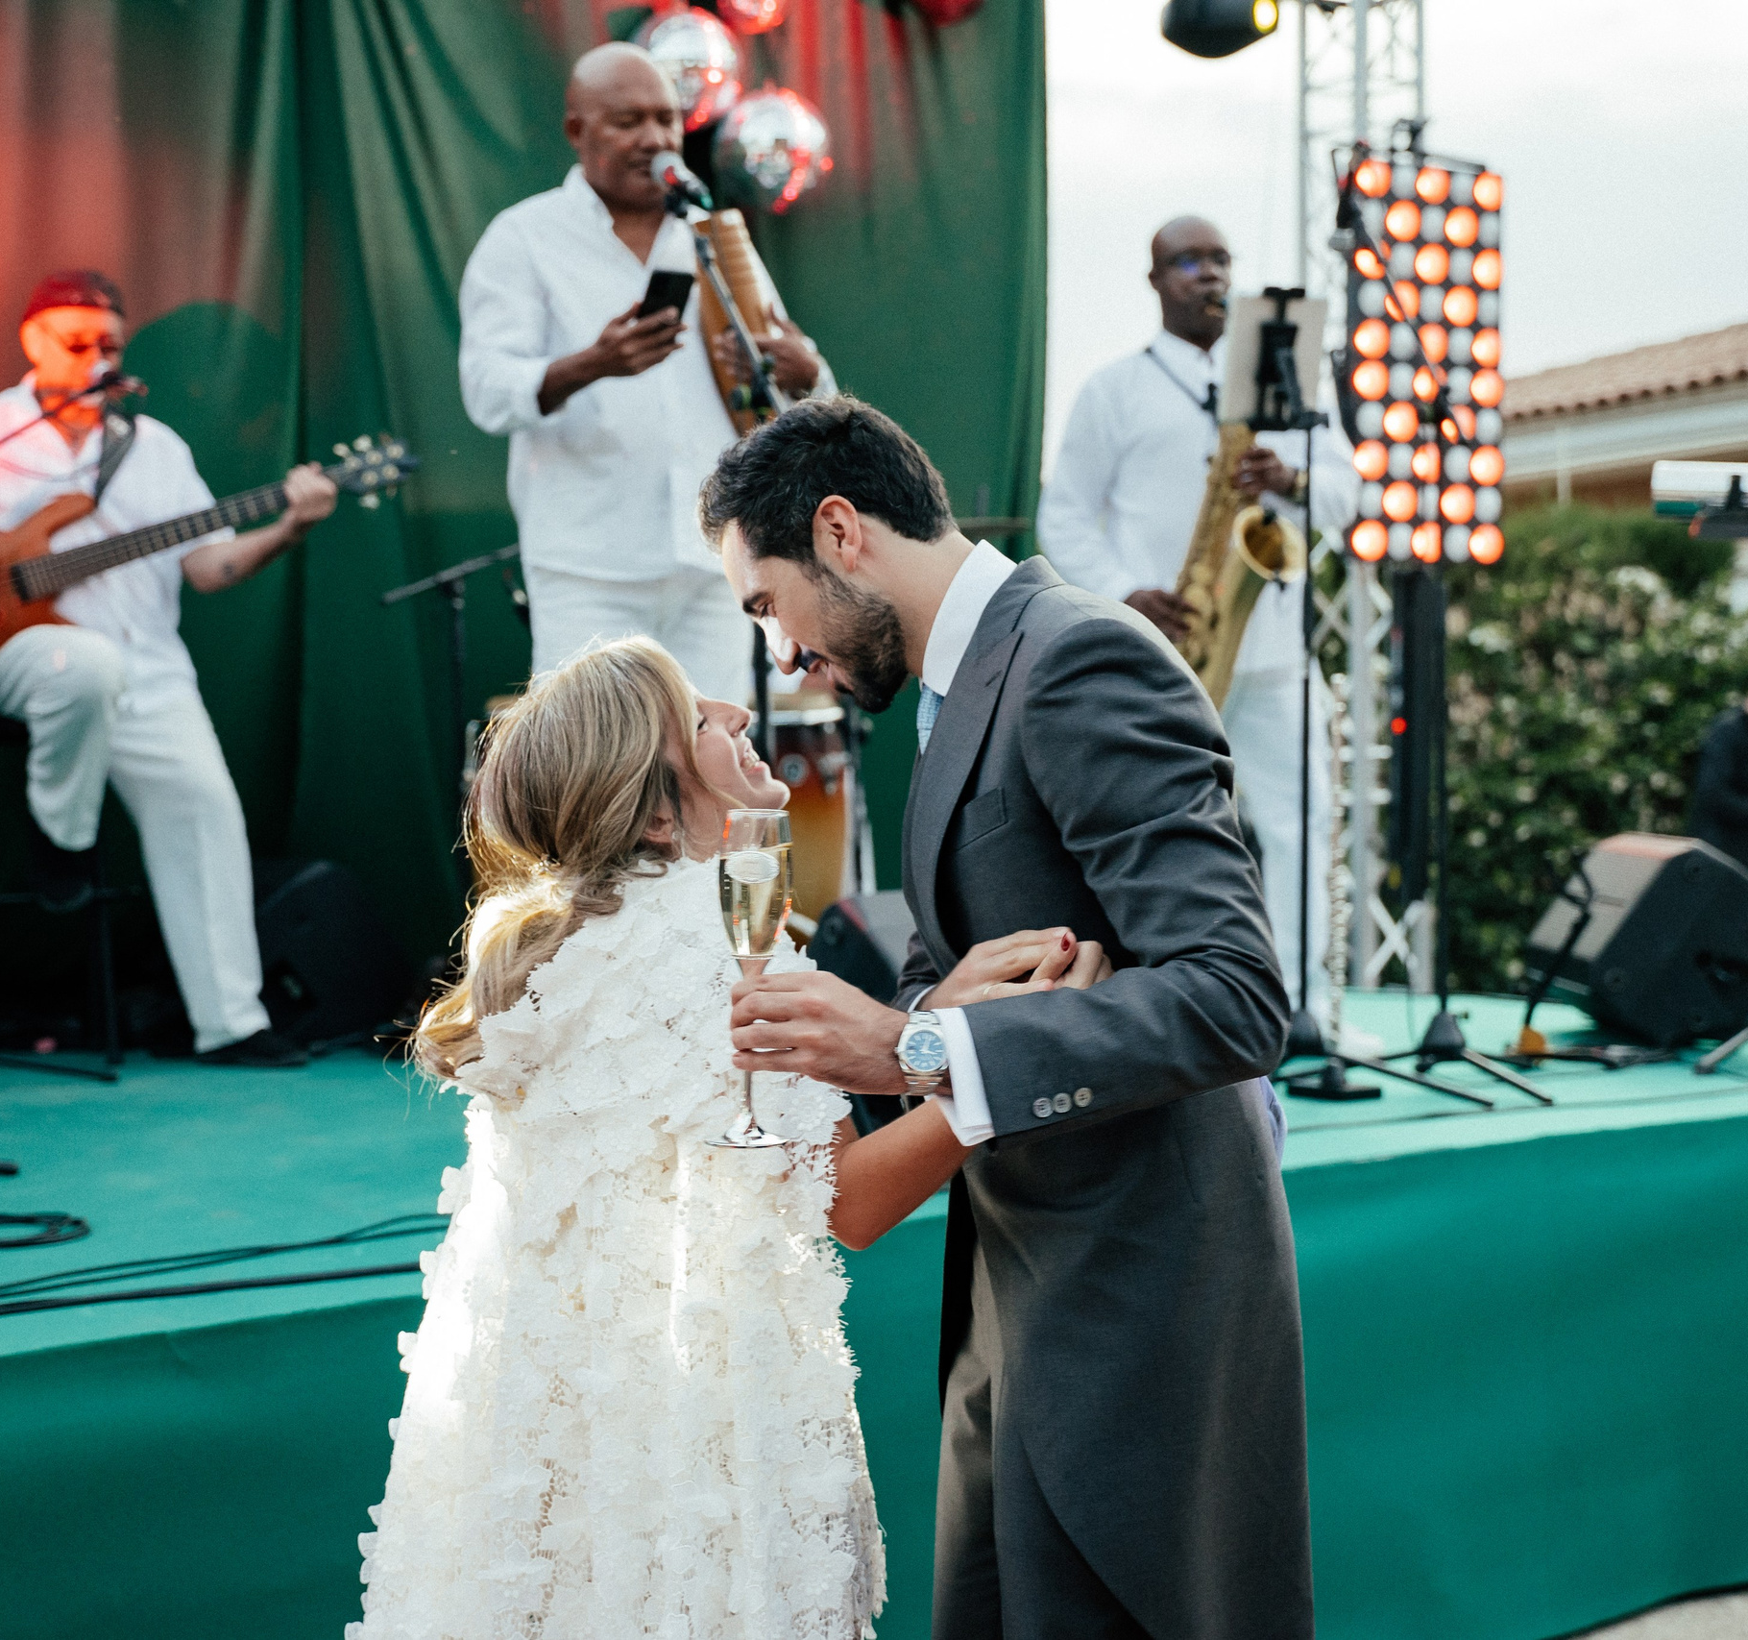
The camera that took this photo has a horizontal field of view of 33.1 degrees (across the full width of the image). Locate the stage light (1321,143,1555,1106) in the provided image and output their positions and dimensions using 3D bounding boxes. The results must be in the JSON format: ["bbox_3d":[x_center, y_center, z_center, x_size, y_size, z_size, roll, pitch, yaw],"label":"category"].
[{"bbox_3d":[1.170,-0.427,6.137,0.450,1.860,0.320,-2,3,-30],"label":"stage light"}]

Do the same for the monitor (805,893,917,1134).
[{"bbox_3d":[0.160,0.341,4.971,0.550,0.430,0.410,-2,3,-33],"label":"monitor"}]

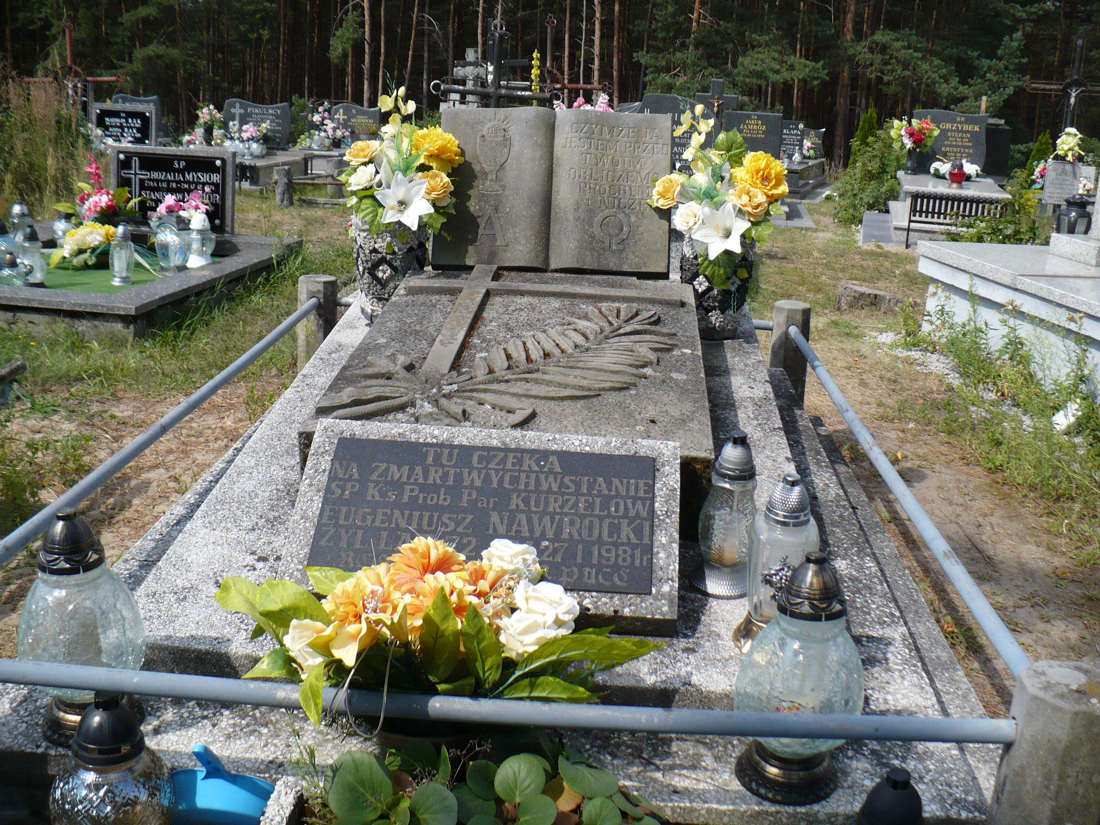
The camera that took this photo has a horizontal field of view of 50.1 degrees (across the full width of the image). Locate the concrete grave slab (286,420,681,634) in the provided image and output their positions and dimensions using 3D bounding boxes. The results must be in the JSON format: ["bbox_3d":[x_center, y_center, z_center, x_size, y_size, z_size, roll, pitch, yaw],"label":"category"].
[{"bbox_3d":[-0.114,0.197,2.109,0.681,0.056,0.373,3,51,3],"label":"concrete grave slab"}]

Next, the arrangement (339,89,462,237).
[{"bbox_3d":[-0.431,-0.723,3.392,0.346,0.425,0.300,3,17,3],"label":"arrangement"}]

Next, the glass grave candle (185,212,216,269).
[{"bbox_3d":[-1.726,-0.853,5.808,0.138,0.260,0.138,3,17,3],"label":"glass grave candle"}]

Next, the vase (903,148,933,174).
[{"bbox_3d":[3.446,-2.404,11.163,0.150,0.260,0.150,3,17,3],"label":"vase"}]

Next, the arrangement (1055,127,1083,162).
[{"bbox_3d":[4.591,-2.372,10.400,0.260,0.320,0.220,3,17,3],"label":"arrangement"}]

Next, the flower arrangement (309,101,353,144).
[{"bbox_3d":[-2.139,-2.837,11.500,0.410,0.410,0.320,3,17,3],"label":"flower arrangement"}]

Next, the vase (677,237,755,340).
[{"bbox_3d":[0.458,-0.352,3.289,0.208,0.280,0.208,3,23,3],"label":"vase"}]

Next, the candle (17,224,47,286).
[{"bbox_3d":[-2.317,-0.707,5.247,0.118,0.262,0.118,3,17,3],"label":"candle"}]

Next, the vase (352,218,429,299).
[{"bbox_3d":[-0.473,-0.423,3.477,0.219,0.297,0.219,3,17,3],"label":"vase"}]

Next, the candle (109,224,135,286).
[{"bbox_3d":[-1.809,-0.664,4.954,0.103,0.246,0.103,3,17,3],"label":"candle"}]

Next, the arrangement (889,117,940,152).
[{"bbox_3d":[2.913,-2.219,9.400,0.400,0.280,0.330,3,17,3],"label":"arrangement"}]

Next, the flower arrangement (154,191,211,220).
[{"bbox_3d":[-1.629,-0.918,5.200,0.260,0.130,0.200,3,17,3],"label":"flower arrangement"}]

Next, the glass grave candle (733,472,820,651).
[{"bbox_3d":[0.374,0.245,1.947,0.115,0.299,0.115,3,17,3],"label":"glass grave candle"}]

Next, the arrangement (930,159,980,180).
[{"bbox_3d":[3.756,-2.251,10.900,0.460,0.180,0.280,3,17,3],"label":"arrangement"}]

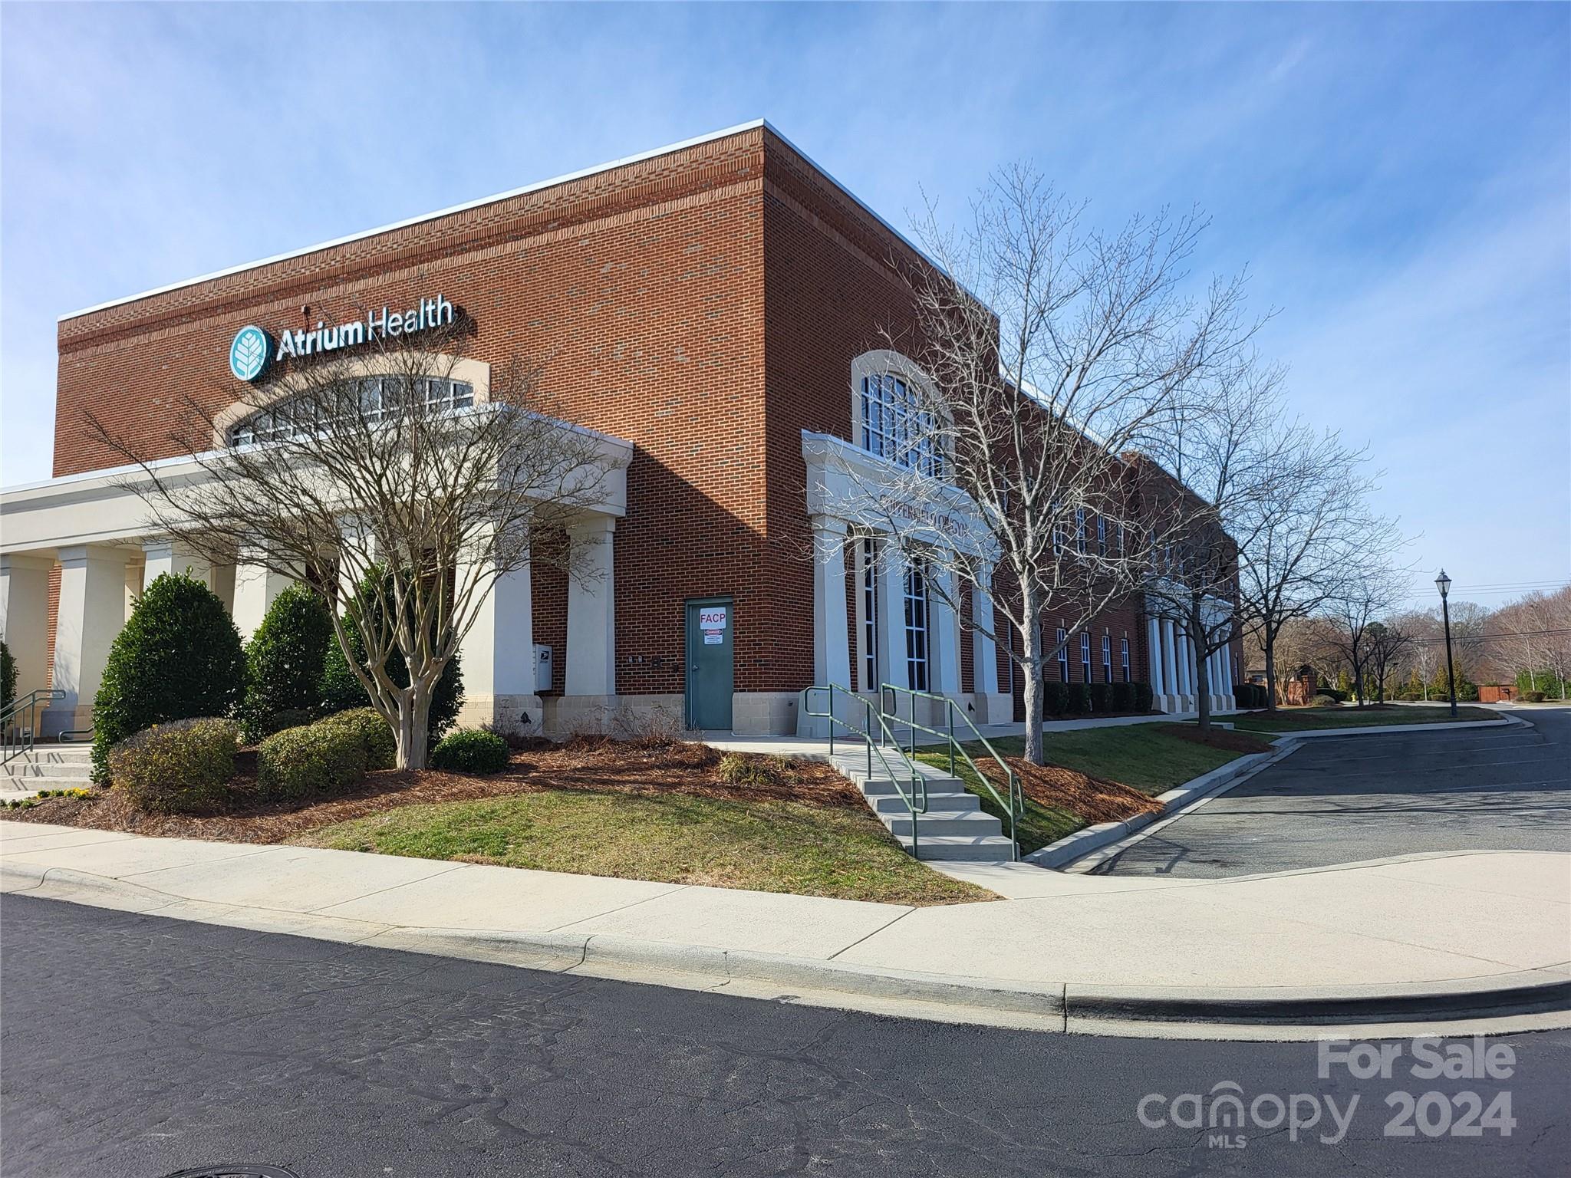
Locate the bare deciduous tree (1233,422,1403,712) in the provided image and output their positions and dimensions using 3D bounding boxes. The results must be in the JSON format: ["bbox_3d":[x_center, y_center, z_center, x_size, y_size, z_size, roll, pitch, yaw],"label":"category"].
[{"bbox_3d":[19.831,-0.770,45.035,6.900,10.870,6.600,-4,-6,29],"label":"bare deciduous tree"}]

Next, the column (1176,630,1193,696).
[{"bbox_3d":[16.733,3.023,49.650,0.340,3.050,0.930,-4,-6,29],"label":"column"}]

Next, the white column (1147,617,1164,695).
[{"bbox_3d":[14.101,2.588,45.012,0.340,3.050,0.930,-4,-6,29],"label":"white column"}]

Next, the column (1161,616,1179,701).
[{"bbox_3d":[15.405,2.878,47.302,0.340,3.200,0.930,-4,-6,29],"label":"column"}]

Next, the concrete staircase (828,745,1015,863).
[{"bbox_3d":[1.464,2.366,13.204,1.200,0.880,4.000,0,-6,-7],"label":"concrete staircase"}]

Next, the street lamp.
[{"bbox_3d":[19.978,1.634,35.520,0.490,4.480,0.490,-4,-6,29],"label":"street lamp"}]

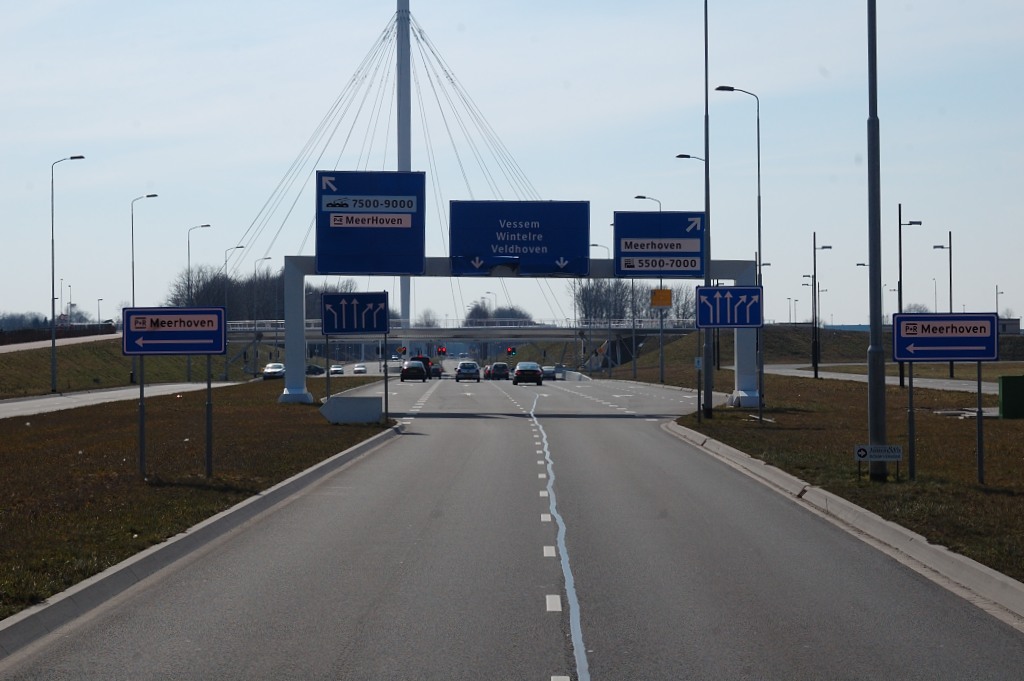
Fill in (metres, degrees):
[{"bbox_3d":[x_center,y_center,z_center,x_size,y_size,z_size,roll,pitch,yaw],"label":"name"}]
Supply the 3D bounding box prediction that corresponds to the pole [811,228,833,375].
[{"bbox_3d":[20.870,-2.335,137.000,1.200,9.800,0.270,0,0,0],"label":"pole"}]

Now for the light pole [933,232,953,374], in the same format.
[{"bbox_3d":[28.900,-2.385,137.000,1.250,9.800,0.270,0,0,0],"label":"light pole"}]

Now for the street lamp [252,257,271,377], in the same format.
[{"bbox_3d":[-24.555,-2.263,202.200,1.680,11.800,0.320,0,-1,1],"label":"street lamp"}]

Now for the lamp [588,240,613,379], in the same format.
[{"bbox_3d":[7.893,-2.640,182.500,1.750,11.800,0.320,0,-1,1],"label":"lamp"}]

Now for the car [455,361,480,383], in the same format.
[{"bbox_3d":[-3.080,2.190,144.000,1.660,1.470,3.950,0,0,-1],"label":"car"}]

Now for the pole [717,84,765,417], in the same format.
[{"bbox_3d":[7.350,-2.990,66.000,1.500,10.400,0.280,0,0,0],"label":"pole"}]

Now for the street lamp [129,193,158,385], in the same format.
[{"bbox_3d":[-22.961,-3.226,128.200,1.690,11.800,0.320,0,-1,1],"label":"street lamp"}]

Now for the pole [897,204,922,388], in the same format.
[{"bbox_3d":[21.922,-2.461,112.400,1.250,10.000,0.300,0,-1,1],"label":"pole"}]

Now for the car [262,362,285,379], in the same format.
[{"bbox_3d":[-20.700,2.730,179.000,1.750,1.460,4.300,0,0,1],"label":"car"}]

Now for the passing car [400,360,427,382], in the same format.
[{"bbox_3d":[-6.900,2.180,144.000,1.690,1.455,4.150,0,0,-1],"label":"passing car"}]

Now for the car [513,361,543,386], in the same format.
[{"bbox_3d":[0.990,2.030,125.000,1.750,1.420,4.400,0,-1,-1],"label":"car"}]

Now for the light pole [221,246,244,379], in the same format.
[{"bbox_3d":[-24.349,-2.378,180.200,1.670,11.800,0.320,0,-1,1],"label":"light pole"}]

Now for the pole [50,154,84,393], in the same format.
[{"bbox_3d":[-22.157,-3.325,102.300,1.650,11.800,0.320,0,-1,1],"label":"pole"}]

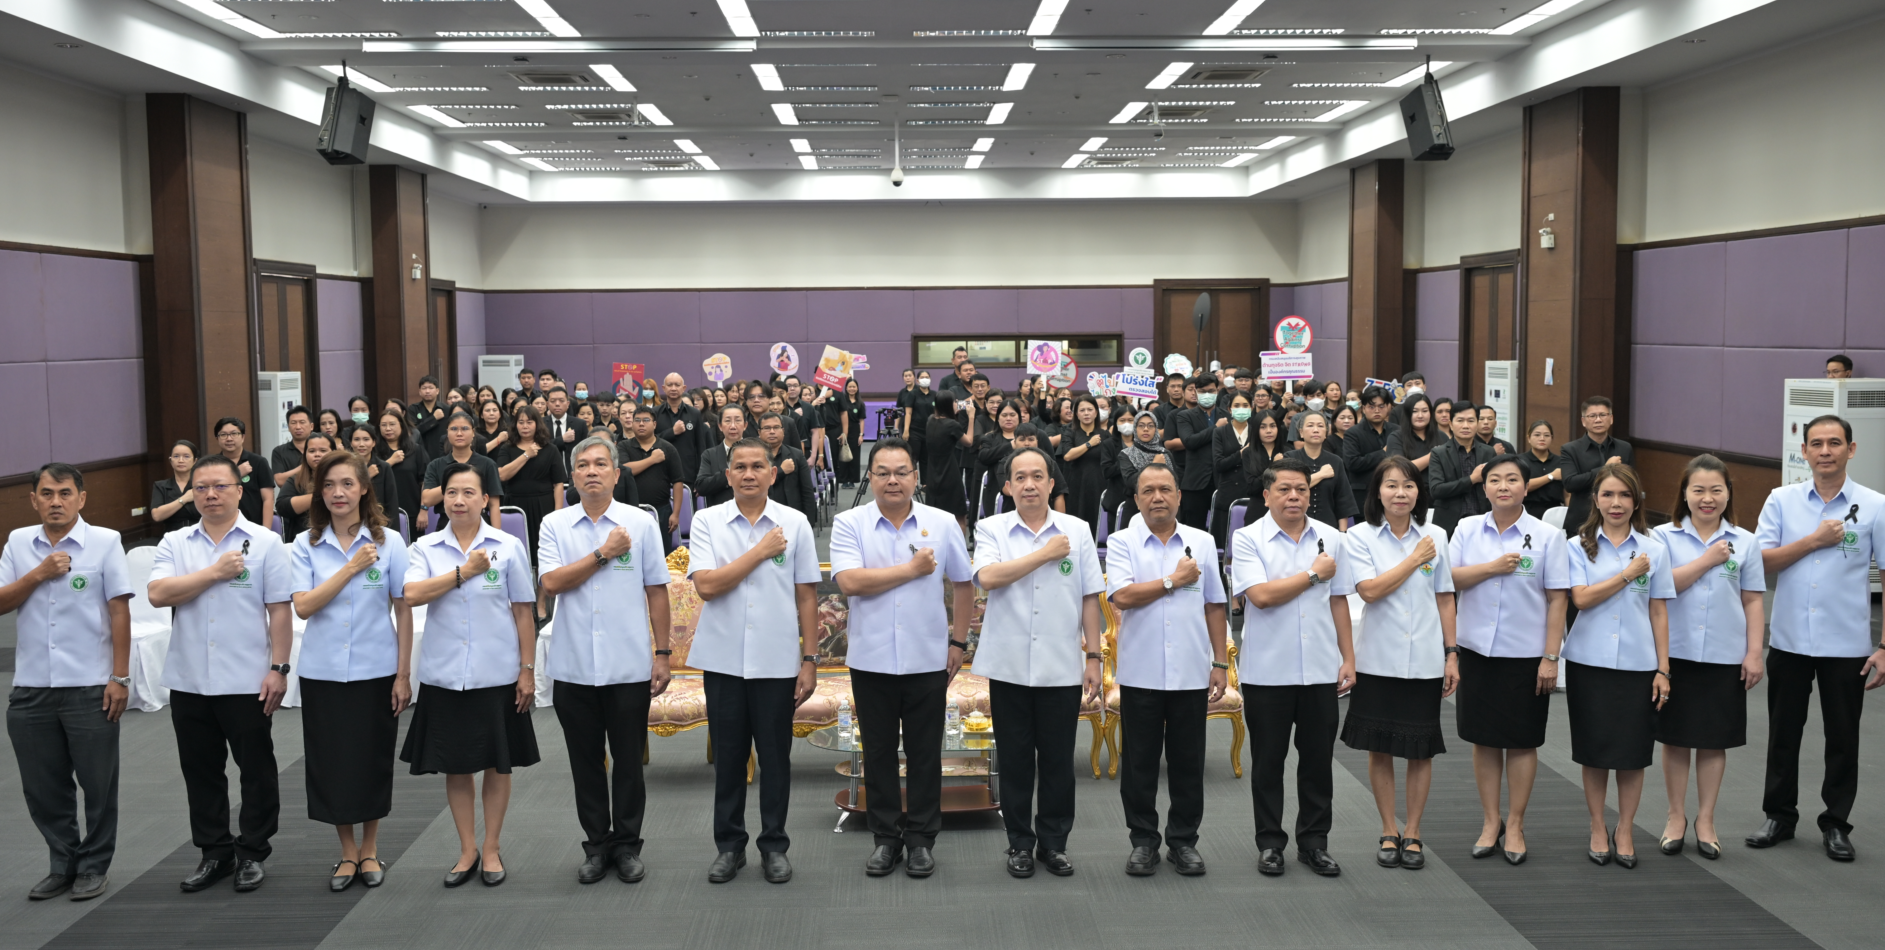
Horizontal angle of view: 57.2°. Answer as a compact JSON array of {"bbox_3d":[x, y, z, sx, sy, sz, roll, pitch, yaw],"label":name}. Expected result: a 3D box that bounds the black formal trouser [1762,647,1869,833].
[{"bbox_3d":[3.728,1.063,7.381,0.450,0.920,0.320,2,5,26],"label":"black formal trouser"}]

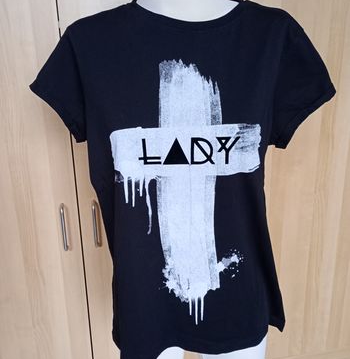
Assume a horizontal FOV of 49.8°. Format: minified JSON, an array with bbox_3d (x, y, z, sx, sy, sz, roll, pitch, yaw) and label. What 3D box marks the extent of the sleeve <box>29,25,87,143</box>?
[{"bbox_3d":[-0.217,-0.177,0.700,0.112,0.212,0.120,-1,17,0],"label":"sleeve"}]

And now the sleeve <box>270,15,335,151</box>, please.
[{"bbox_3d":[0.239,-0.182,0.705,0.130,0.235,0.125,-1,17,0],"label":"sleeve"}]

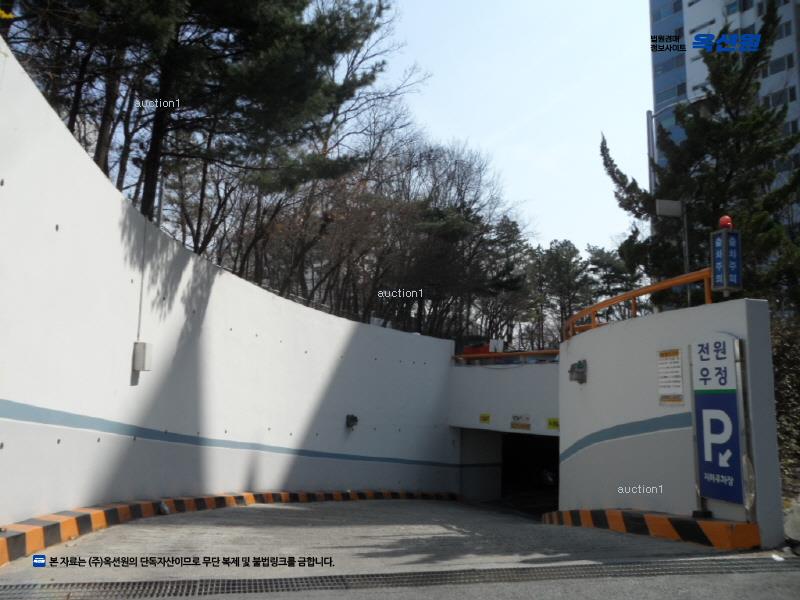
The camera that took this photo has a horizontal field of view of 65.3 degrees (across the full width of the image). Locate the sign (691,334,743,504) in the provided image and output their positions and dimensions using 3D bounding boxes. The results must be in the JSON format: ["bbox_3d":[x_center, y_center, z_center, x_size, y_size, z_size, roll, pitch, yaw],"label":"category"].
[{"bbox_3d":[3.204,1.198,6.307,0.090,1.620,0.460,4,-8,-28],"label":"sign"}]

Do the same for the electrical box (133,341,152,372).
[{"bbox_3d":[-3.806,0.846,9.260,0.170,0.430,0.270,0,-7,2],"label":"electrical box"}]

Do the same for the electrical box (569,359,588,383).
[{"bbox_3d":[2.977,1.188,10.437,0.220,0.370,0.320,1,-7,0],"label":"electrical box"}]

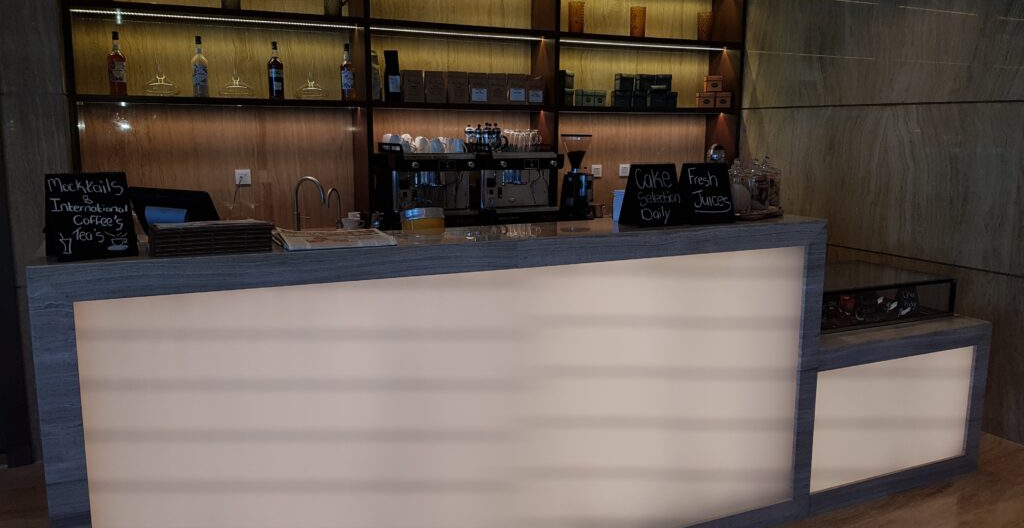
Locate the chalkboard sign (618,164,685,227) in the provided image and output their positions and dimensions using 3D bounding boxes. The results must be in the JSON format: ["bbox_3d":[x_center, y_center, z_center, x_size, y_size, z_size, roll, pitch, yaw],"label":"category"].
[{"bbox_3d":[0.485,-0.238,2.654,0.188,0.209,0.123,-5,11,-27],"label":"chalkboard sign"}]

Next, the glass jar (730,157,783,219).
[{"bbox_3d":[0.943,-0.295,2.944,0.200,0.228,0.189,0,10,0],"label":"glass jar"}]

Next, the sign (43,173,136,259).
[{"bbox_3d":[-1.071,-0.124,1.950,0.182,0.209,0.126,-8,13,-40],"label":"sign"}]

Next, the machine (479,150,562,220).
[{"bbox_3d":[-0.046,-0.441,4.590,0.508,0.459,0.511,-4,10,-24],"label":"machine"}]

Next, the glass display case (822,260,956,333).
[{"bbox_3d":[1.480,0.141,3.505,0.866,0.170,0.548,-4,10,-24],"label":"glass display case"}]

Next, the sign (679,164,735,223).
[{"bbox_3d":[0.680,-0.251,2.734,0.197,0.209,0.118,-6,11,-31],"label":"sign"}]

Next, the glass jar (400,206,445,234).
[{"bbox_3d":[-0.282,-0.139,2.450,0.108,0.077,0.105,-4,10,-24],"label":"glass jar"}]

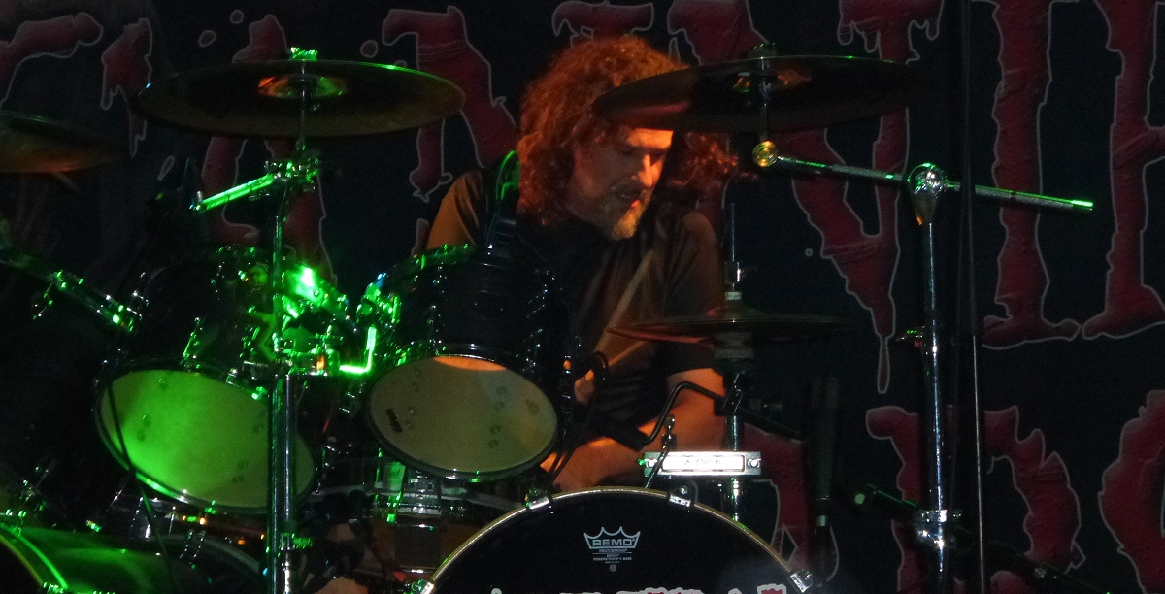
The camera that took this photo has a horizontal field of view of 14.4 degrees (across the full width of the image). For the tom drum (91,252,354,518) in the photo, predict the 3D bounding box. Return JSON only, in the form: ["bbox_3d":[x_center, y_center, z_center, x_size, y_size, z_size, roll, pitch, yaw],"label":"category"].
[{"bbox_3d":[-0.493,0.113,6.443,0.330,0.225,0.330,18,-35,0],"label":"tom drum"}]

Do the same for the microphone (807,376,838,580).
[{"bbox_3d":[0.334,0.249,6.400,0.036,0.270,0.036,1,-5,0],"label":"microphone"}]

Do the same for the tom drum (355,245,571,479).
[{"bbox_3d":[-0.152,0.087,6.413,0.280,0.205,0.280,7,-39,0],"label":"tom drum"}]

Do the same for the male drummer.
[{"bbox_3d":[-0.050,0.260,6.700,0.650,1.300,0.750,-1,-7,0],"label":"male drummer"}]

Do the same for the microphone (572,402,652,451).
[{"bbox_3d":[0.040,0.182,6.470,0.145,0.032,0.032,26,-19,-27],"label":"microphone"}]

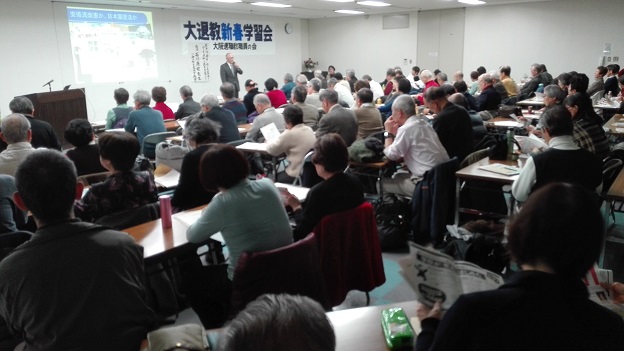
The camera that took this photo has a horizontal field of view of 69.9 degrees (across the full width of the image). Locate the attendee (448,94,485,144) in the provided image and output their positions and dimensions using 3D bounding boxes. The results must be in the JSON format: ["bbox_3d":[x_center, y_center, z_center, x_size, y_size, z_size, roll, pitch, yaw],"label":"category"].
[{"bbox_3d":[1.628,-0.288,4.895,0.800,1.199,0.500,12,20,38],"label":"attendee"}]

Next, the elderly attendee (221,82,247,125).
[{"bbox_3d":[-1.248,-0.676,6.359,0.700,1.250,0.460,12,20,41],"label":"elderly attendee"}]

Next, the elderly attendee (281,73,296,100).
[{"bbox_3d":[-0.596,-1.632,9.945,0.700,1.250,0.460,12,20,41],"label":"elderly attendee"}]

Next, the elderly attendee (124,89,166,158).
[{"bbox_3d":[-1.883,-0.337,5.069,0.520,1.244,0.800,-14,20,-40],"label":"elderly attendee"}]

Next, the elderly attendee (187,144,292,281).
[{"bbox_3d":[-0.352,0.395,2.571,0.500,1.160,0.800,-14,20,-40],"label":"elderly attendee"}]

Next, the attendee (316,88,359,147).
[{"bbox_3d":[0.166,-0.300,4.795,0.800,1.241,0.520,14,21,43],"label":"attendee"}]

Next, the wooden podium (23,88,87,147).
[{"bbox_3d":[-4.141,-0.800,7.226,0.500,1.120,1.080,3,15,15],"label":"wooden podium"}]

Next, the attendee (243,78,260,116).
[{"bbox_3d":[-1.039,-0.927,7.228,0.780,1.231,0.500,14,21,43],"label":"attendee"}]

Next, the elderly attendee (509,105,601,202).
[{"bbox_3d":[1.731,0.108,3.331,0.530,1.252,0.800,-10,17,-29],"label":"elderly attendee"}]

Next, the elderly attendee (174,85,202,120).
[{"bbox_3d":[-1.950,-0.799,6.991,0.480,1.195,0.780,-14,20,-40],"label":"elderly attendee"}]

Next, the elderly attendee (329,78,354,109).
[{"bbox_3d":[0.433,-1.325,8.838,0.700,1.180,0.460,12,20,41],"label":"elderly attendee"}]

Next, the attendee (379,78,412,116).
[{"bbox_3d":[1.319,-0.847,6.916,0.800,1.228,0.480,11,19,36],"label":"attendee"}]

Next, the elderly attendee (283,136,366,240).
[{"bbox_3d":[0.082,0.282,2.984,0.780,1.149,0.460,13,21,42],"label":"elderly attendee"}]

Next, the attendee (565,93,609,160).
[{"bbox_3d":[2.437,-0.147,4.128,0.820,1.211,0.500,10,19,36],"label":"attendee"}]

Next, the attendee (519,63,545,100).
[{"bbox_3d":[4.285,-1.629,9.215,0.900,1.300,0.500,10,19,37],"label":"attendee"}]

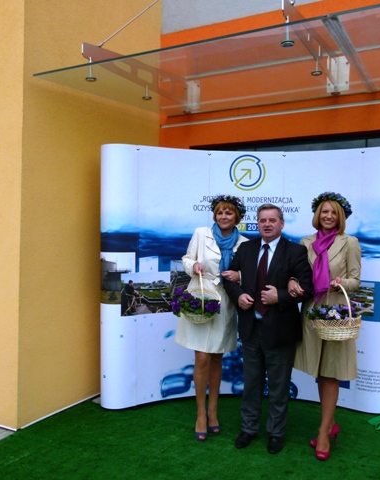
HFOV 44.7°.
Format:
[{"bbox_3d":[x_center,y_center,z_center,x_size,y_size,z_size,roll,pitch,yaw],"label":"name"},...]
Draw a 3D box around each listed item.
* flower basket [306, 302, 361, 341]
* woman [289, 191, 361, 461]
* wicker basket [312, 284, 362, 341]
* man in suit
[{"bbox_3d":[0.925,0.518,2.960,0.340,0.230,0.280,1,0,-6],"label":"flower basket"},{"bbox_3d":[0.935,0.542,3.200,0.500,1.790,0.400,1,0,24],"label":"woman"},{"bbox_3d":[0.953,0.462,2.960,0.310,0.345,0.260,1,0,-6],"label":"wicker basket"},{"bbox_3d":[0.560,0.575,3.280,0.600,1.720,0.420,1,0,19],"label":"man in suit"}]

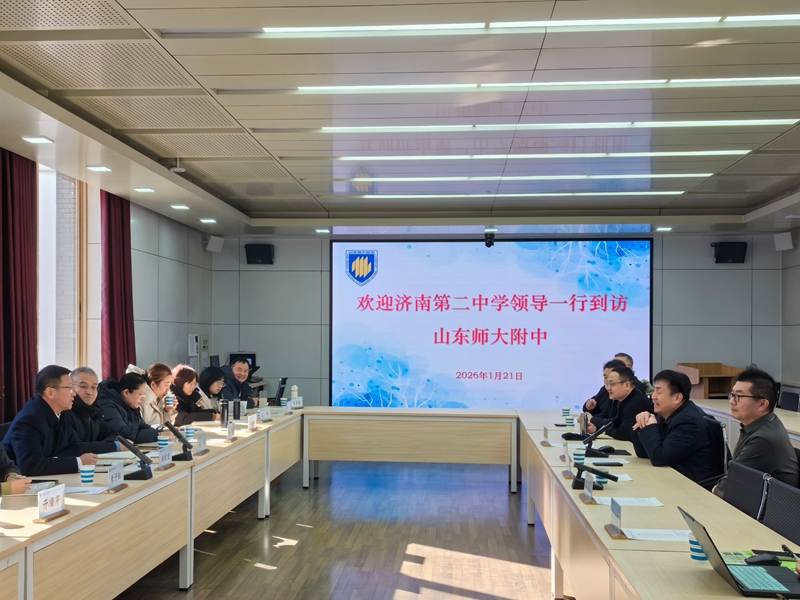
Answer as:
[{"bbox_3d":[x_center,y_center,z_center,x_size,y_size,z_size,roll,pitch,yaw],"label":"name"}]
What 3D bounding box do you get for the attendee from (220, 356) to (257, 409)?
[{"bbox_3d":[-1.767,1.254,6.957,0.720,1.270,0.580,-2,-4,43],"label":"attendee"}]

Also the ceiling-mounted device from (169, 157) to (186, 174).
[{"bbox_3d":[-2.037,-1.239,6.150,0.140,0.143,0.130,0,-3,5],"label":"ceiling-mounted device"}]

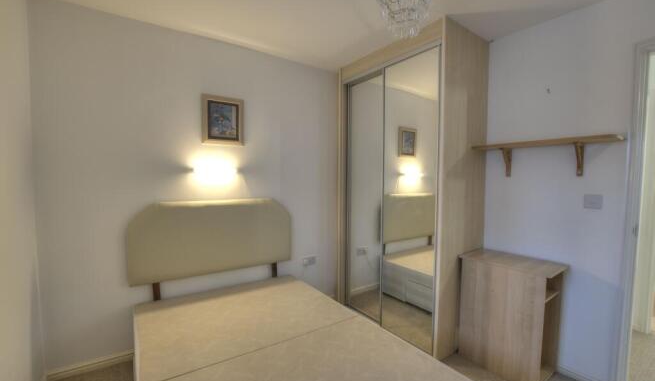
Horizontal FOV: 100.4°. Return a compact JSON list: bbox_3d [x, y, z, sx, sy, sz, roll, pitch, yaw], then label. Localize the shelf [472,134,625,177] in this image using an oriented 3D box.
[{"bbox_3d":[1.400,-0.203,1.808,0.223,0.217,0.751,-2,4,-34],"label":"shelf"}]

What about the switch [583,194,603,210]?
[{"bbox_3d":[1.649,0.075,1.694,0.012,0.087,0.087,-1,4,-33],"label":"switch"}]

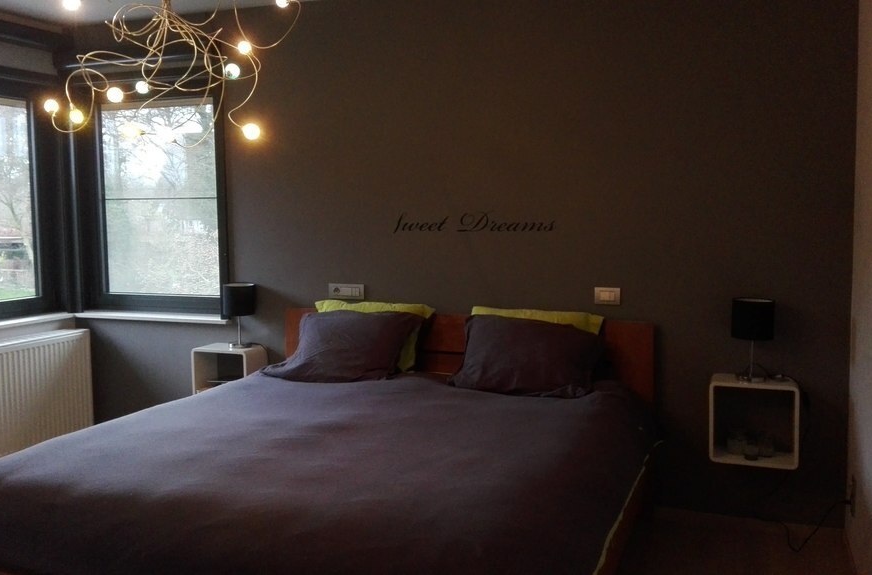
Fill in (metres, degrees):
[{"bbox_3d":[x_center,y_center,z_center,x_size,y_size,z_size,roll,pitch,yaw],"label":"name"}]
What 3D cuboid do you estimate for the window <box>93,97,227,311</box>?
[{"bbox_3d":[-1.669,-0.485,4.398,0.950,1.250,0.120,1,5,21],"label":"window"}]

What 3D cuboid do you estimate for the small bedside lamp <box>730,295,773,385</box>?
[{"bbox_3d":[1.339,0.215,3.099,0.176,0.345,0.176,1,5,21],"label":"small bedside lamp"}]

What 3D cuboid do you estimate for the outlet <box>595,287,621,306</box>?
[{"bbox_3d":[0.796,0.042,3.396,0.117,0.081,0.012,1,5,21],"label":"outlet"}]

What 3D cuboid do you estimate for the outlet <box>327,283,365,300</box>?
[{"bbox_3d":[-0.471,0.022,3.873,0.209,0.081,0.012,1,5,21],"label":"outlet"}]

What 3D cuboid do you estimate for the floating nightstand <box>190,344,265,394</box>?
[{"bbox_3d":[-1.139,0.508,4.064,0.352,0.346,0.204,1,5,21],"label":"floating nightstand"}]

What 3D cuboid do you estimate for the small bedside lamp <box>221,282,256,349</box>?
[{"bbox_3d":[-1.073,0.156,4.006,0.175,0.345,0.175,1,5,21],"label":"small bedside lamp"}]

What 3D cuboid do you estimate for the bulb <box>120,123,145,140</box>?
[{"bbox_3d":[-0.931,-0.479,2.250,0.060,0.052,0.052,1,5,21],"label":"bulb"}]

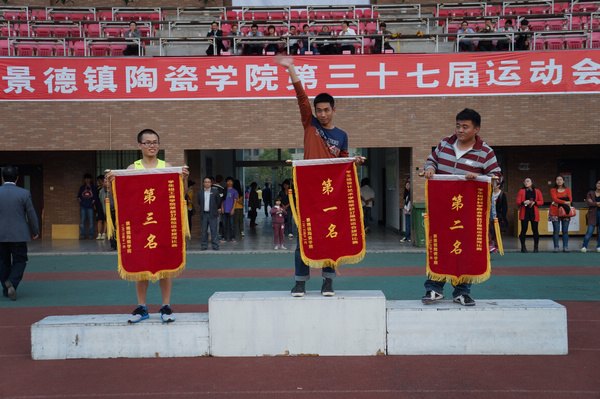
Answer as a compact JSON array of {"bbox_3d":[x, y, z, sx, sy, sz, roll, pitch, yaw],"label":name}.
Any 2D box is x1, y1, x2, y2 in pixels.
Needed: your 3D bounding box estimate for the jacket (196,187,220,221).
[{"bbox_3d":[-2.075,0.092,16.000,0.540,0.730,0.300,0,1,2],"label":"jacket"}]

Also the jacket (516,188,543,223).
[{"bbox_3d":[5.071,0.128,15.400,0.590,0.730,0.340,0,1,15],"label":"jacket"}]

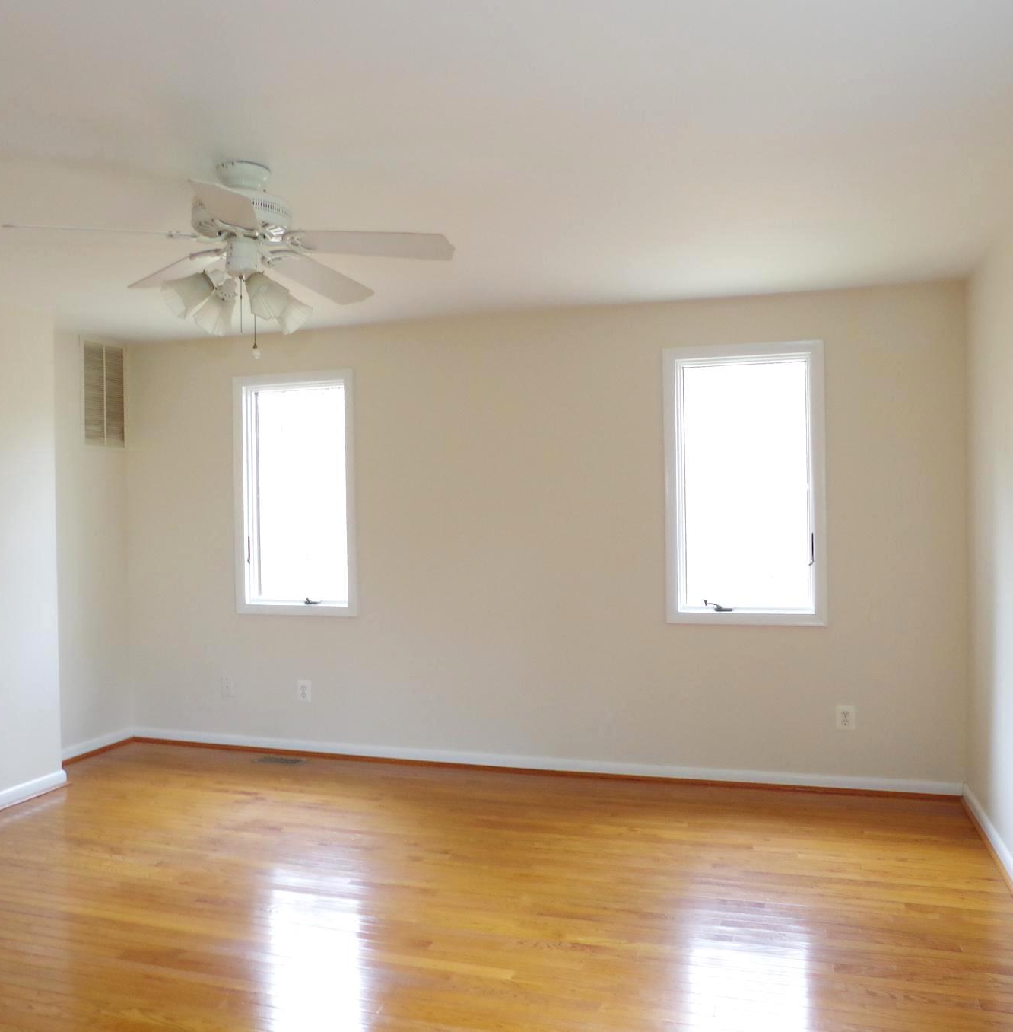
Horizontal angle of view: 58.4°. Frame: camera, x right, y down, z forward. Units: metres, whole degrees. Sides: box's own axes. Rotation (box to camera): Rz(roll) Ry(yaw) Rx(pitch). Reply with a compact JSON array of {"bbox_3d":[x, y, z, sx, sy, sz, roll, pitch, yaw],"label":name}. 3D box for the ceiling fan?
[{"bbox_3d":[-0.792,-0.825,2.823,1.280,0.467,1.280,-1,0,17],"label":"ceiling fan"}]

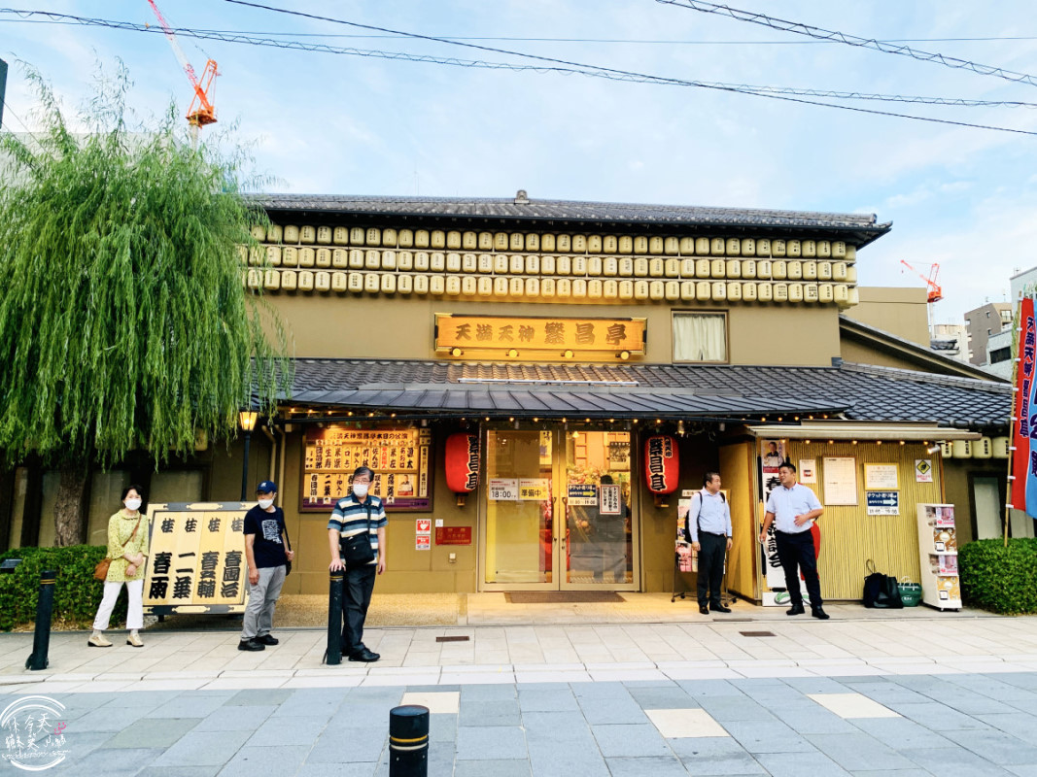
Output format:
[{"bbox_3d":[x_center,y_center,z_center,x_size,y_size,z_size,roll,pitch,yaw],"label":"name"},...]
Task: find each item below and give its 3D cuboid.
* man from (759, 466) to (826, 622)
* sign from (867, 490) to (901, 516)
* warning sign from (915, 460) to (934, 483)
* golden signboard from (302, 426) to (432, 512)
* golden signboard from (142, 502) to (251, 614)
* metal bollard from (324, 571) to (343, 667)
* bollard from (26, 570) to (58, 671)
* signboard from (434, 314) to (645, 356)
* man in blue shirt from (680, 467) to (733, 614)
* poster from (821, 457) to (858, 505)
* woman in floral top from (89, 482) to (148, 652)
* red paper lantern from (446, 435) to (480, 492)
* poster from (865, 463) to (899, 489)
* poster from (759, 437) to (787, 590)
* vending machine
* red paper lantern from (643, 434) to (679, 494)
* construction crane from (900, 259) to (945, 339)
[{"bbox_3d":[3.104,1.713,8.882,0.630,1.715,0.400,-5,-10,28],"label":"man"},{"bbox_3d":[4.680,1.476,9.980,0.415,0.300,0.010,0,-9,1],"label":"sign"},{"bbox_3d":[5.236,1.067,10.050,0.208,0.290,0.010,0,-9,1],"label":"warning sign"},{"bbox_3d":[-2.200,1.164,11.303,1.860,1.230,0.100,1,-8,-5],"label":"golden signboard"},{"bbox_3d":[-3.334,1.773,8.119,1.190,1.170,0.120,0,-17,0],"label":"golden signboard"},{"bbox_3d":[-1.631,2.019,6.941,0.120,0.840,0.120,1,-8,-5],"label":"metal bollard"},{"bbox_3d":[-4.207,2.040,6.874,0.155,0.825,0.145,0,-9,2],"label":"bollard"},{"bbox_3d":[0.397,-0.988,14.133,3.850,0.700,0.170,1,1,-5],"label":"signboard"},{"bbox_3d":[2.235,1.832,9.319,0.490,1.644,0.380,3,-10,-18],"label":"man in blue shirt"},{"bbox_3d":[4.114,1.183,9.950,0.447,0.638,0.025,0,-9,1],"label":"poster"},{"bbox_3d":[-3.945,1.746,7.786,0.500,1.548,0.350,6,-11,-33],"label":"woman in floral top"},{"bbox_3d":[-0.789,1.077,11.136,0.520,0.870,0.520,0,-8,0],"label":"red paper lantern"},{"bbox_3d":[4.621,1.120,9.913,0.455,0.345,0.025,1,-8,-5],"label":"poster"},{"bbox_3d":[3.188,1.570,9.639,0.345,1.870,0.040,1,-8,-5],"label":"poster"},{"bbox_3d":[5.046,2.017,9.342,0.270,1.260,0.400,0,-8,2],"label":"vending machine"},{"bbox_3d":[2.013,1.065,10.900,0.470,0.830,0.470,-2,-9,14],"label":"red paper lantern"},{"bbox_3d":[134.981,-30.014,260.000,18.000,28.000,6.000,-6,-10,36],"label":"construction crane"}]

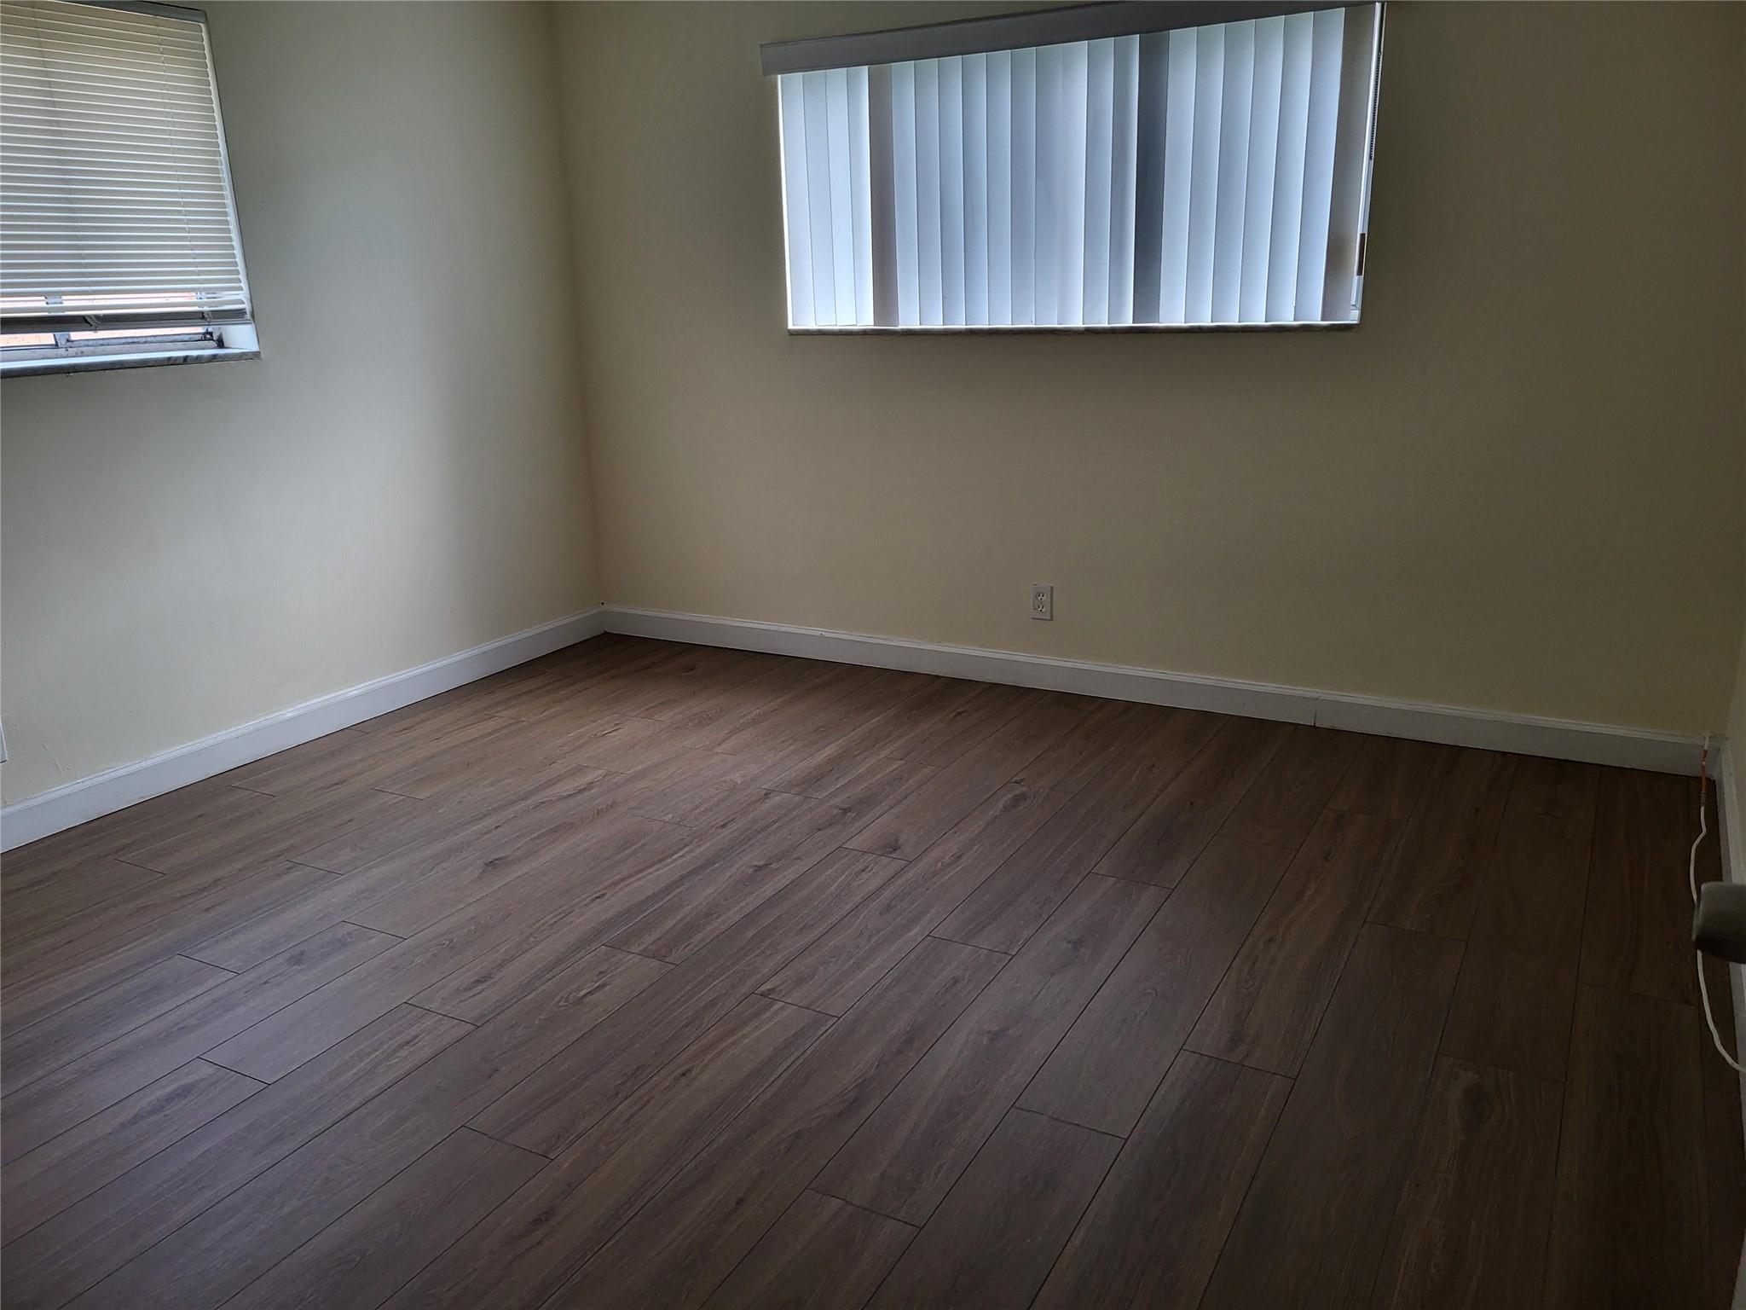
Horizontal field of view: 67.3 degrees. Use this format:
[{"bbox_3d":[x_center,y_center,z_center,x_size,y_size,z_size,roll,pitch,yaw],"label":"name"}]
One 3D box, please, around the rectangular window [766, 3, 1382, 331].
[{"bbox_3d":[0.505,-1.446,3.967,1.930,0.907,0.120,7,18,29],"label":"rectangular window"}]

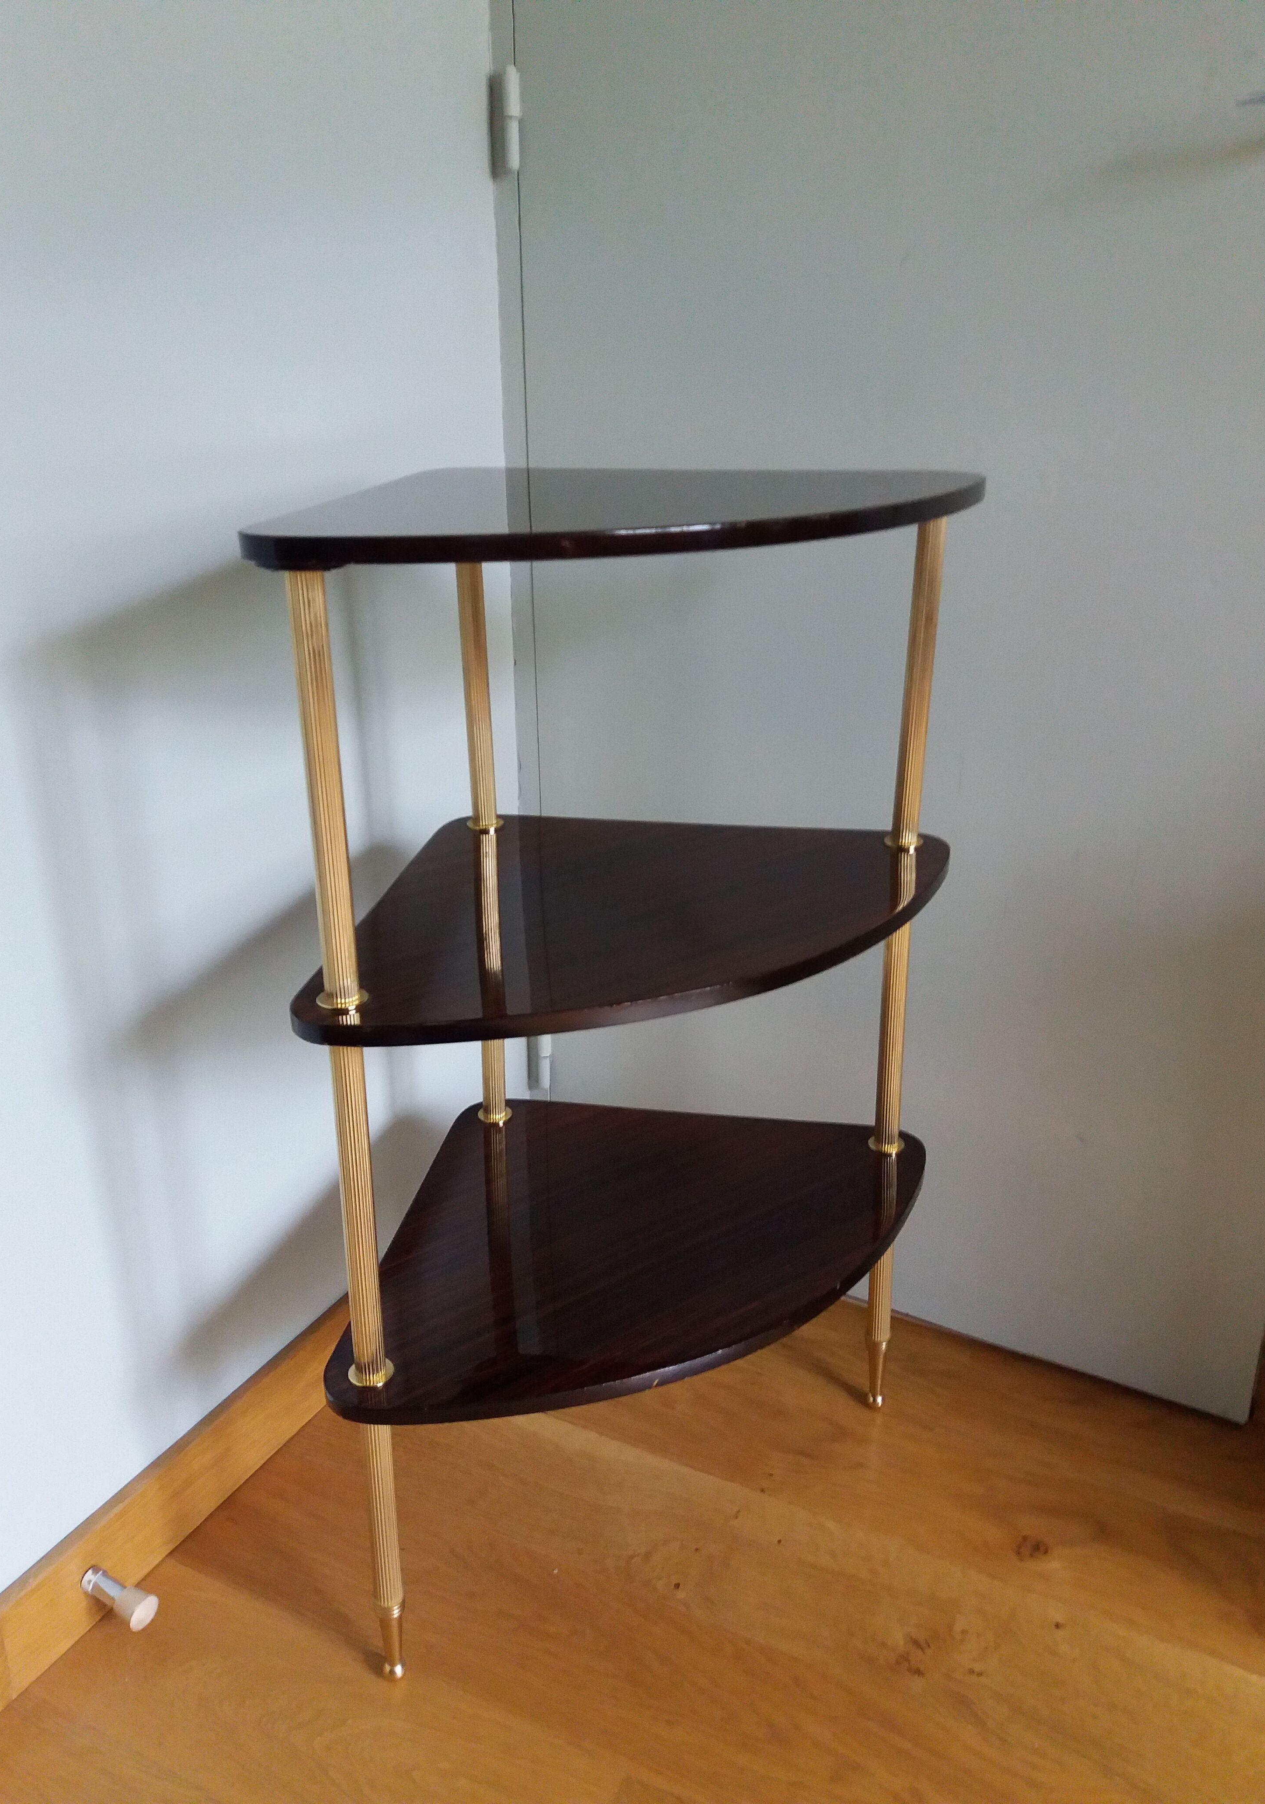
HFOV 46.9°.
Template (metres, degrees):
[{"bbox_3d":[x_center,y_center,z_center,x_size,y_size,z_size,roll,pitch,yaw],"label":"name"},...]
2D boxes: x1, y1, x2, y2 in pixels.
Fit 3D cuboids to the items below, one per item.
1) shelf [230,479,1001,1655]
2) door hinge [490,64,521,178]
[{"bbox_3d":[-0.026,0.105,1.087,0.536,0.798,0.379,-15,25,-34],"label":"shelf"},{"bbox_3d":[-0.106,-0.660,1.232,0.022,0.083,0.015,11,24,28],"label":"door hinge"}]

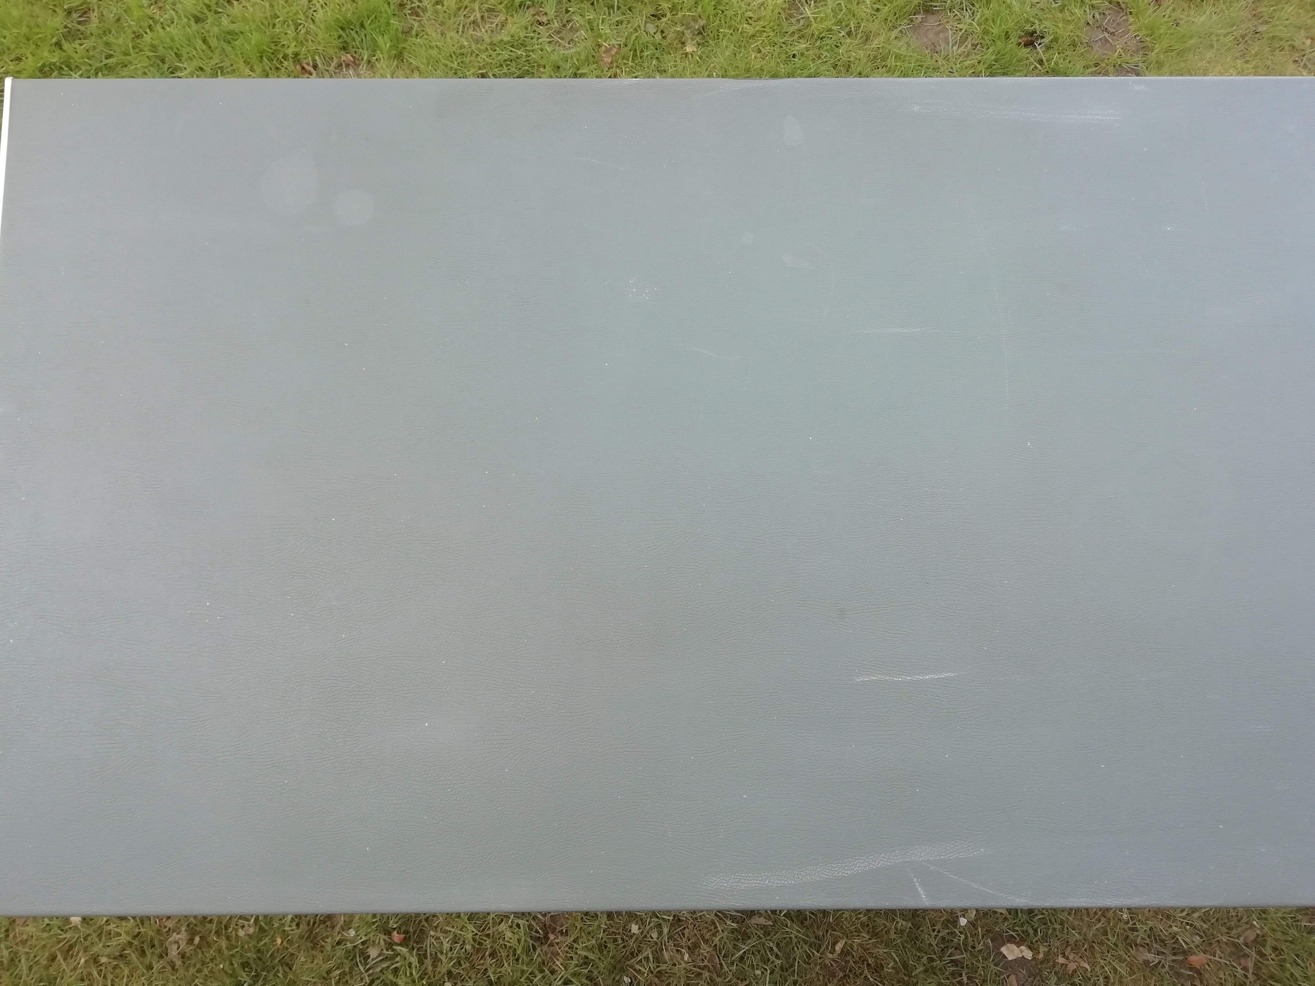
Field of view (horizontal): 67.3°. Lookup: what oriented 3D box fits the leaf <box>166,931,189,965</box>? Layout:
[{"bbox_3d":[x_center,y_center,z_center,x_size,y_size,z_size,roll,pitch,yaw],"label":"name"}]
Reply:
[{"bbox_3d":[-0.649,0.616,1.336,0.028,0.014,0.045,8,84,1],"label":"leaf"}]

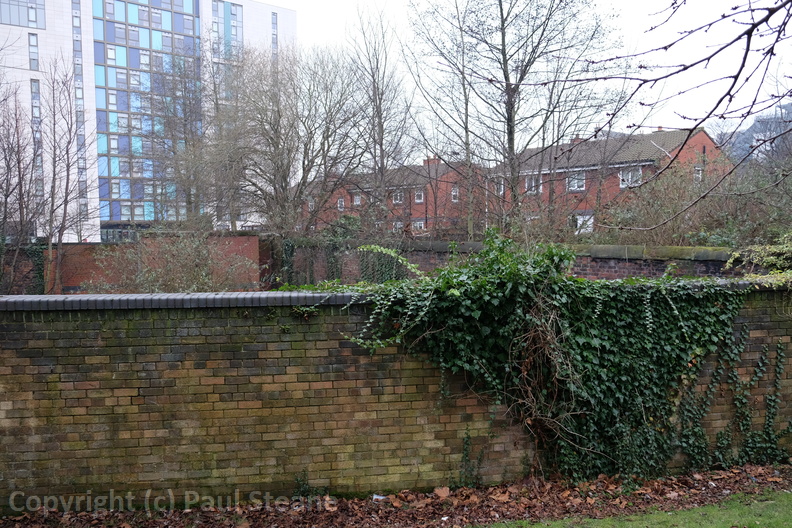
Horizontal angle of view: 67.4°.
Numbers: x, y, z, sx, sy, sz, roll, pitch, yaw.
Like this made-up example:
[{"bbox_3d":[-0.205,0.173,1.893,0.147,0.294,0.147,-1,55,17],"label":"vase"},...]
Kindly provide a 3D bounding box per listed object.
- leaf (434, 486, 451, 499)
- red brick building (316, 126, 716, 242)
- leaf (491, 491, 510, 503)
[{"bbox_3d":[0.450,2.212,5.750,0.155,0.070,0.120,0,3,0],"label":"leaf"},{"bbox_3d":[5.583,-4.987,51.399,10.500,7.800,41.000,-3,4,-37],"label":"red brick building"},{"bbox_3d":[0.999,2.223,5.680,0.190,0.050,0.150,0,3,0],"label":"leaf"}]

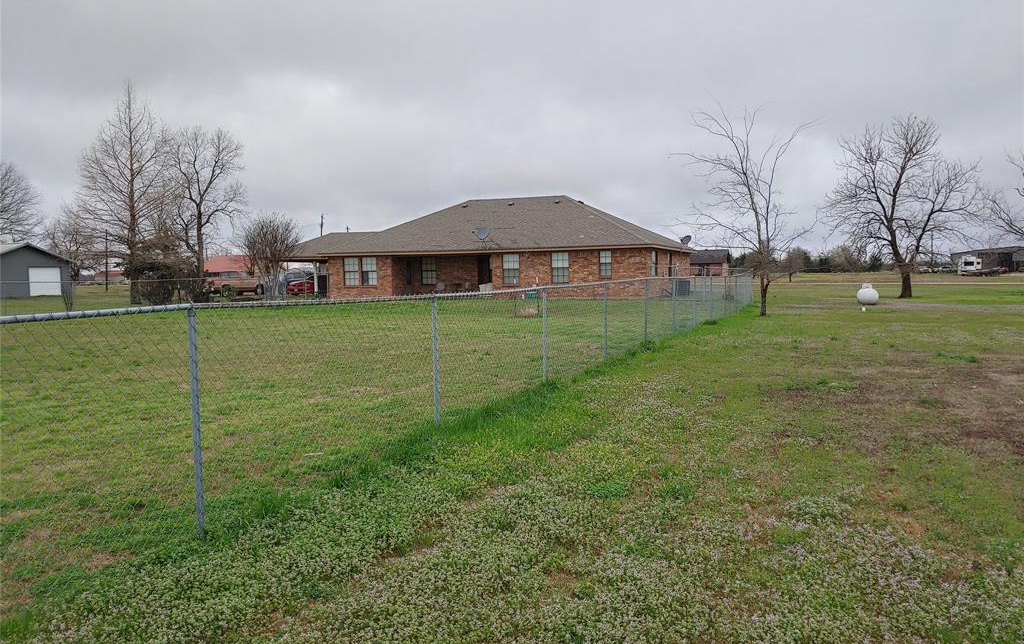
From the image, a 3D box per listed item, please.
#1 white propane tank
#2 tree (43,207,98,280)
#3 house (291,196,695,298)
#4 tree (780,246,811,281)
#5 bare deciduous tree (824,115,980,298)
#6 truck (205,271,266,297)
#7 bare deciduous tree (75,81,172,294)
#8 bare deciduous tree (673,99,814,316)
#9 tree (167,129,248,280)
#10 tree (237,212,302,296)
[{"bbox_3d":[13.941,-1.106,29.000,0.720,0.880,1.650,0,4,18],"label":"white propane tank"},{"bbox_3d":[-52.538,-9.312,88.000,6.660,9.340,6.660,-1,4,0],"label":"tree"},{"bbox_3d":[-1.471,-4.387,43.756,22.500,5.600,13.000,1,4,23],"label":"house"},{"bbox_3d":[28.753,-5.882,75.000,3.040,3.550,3.040,-1,4,0],"label":"tree"},{"bbox_3d":[17.426,-5.154,33.000,6.820,8.210,6.480,-1,4,0],"label":"bare deciduous tree"},{"bbox_3d":[-19.478,-2.693,52.000,1.950,1.780,5.300,1,4,23],"label":"truck"},{"bbox_3d":[-21.014,-7.032,40.000,5.300,12.060,5.300,-1,4,0],"label":"bare deciduous tree"},{"bbox_3d":[6.981,-3.370,22.300,4.040,6.380,3.830,-1,4,0],"label":"bare deciduous tree"},{"bbox_3d":[-19.147,-6.980,46.500,4.900,10.630,4.900,-1,4,0],"label":"tree"},{"bbox_3d":[-14.593,-4.017,44.500,3.970,5.150,3.850,-1,4,0],"label":"tree"}]

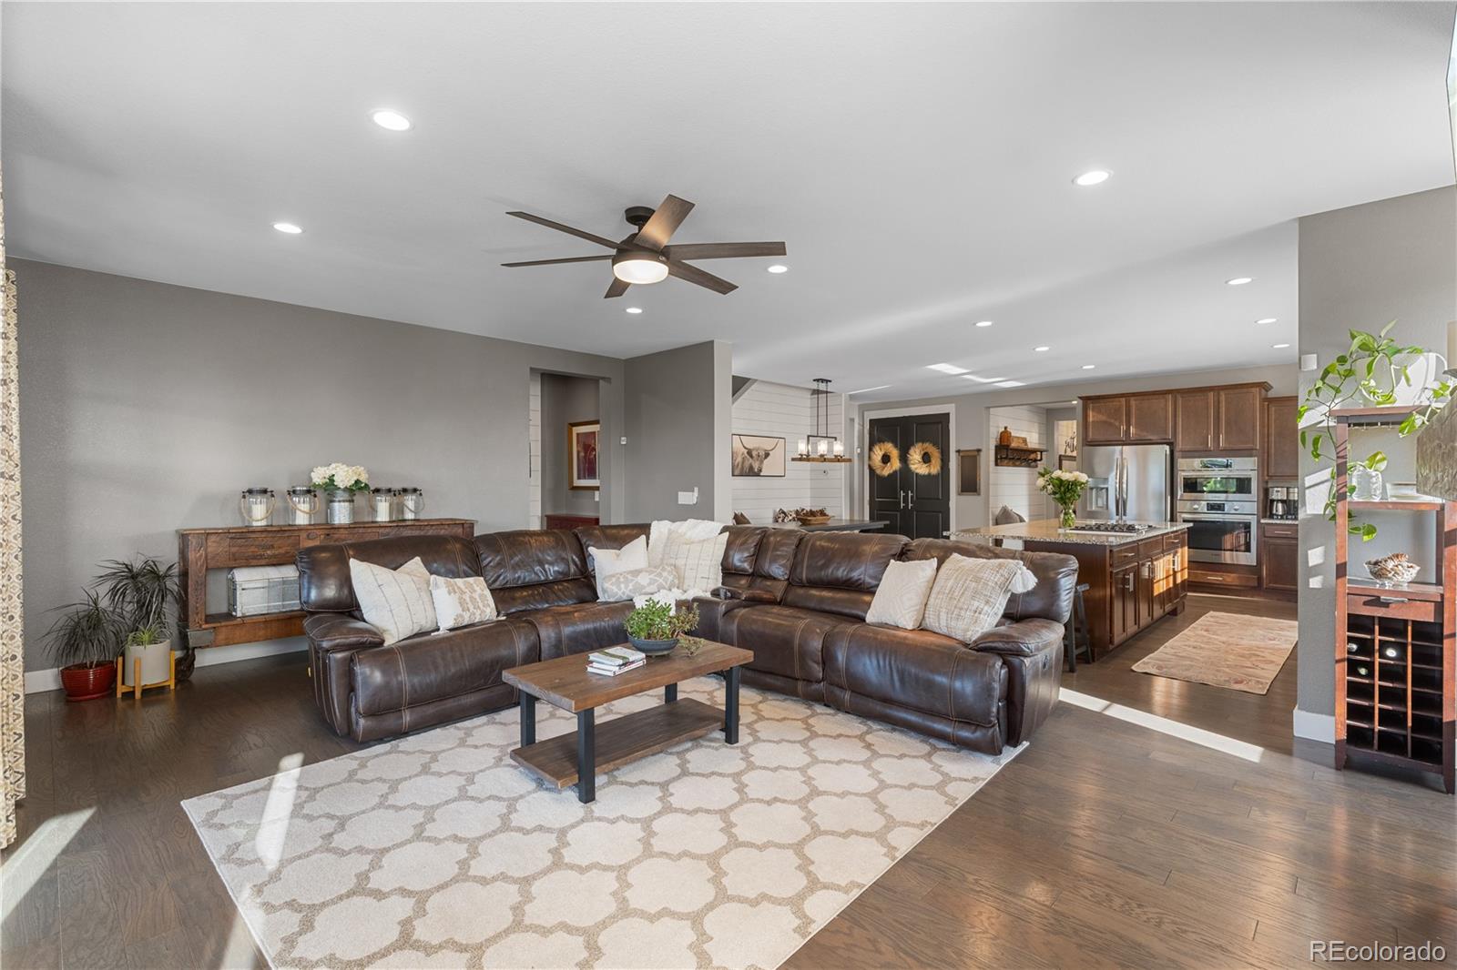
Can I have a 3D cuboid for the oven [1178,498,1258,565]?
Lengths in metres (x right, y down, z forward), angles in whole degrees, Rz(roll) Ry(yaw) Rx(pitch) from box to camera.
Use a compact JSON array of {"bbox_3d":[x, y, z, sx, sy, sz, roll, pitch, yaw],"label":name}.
[{"bbox_3d":[6.080,0.567,8.000,0.762,0.743,0.607,0,0,44],"label":"oven"}]

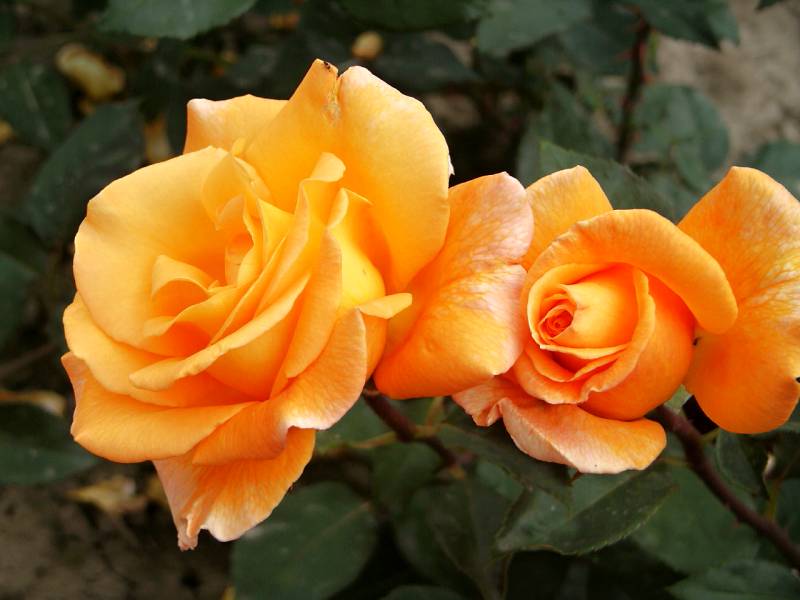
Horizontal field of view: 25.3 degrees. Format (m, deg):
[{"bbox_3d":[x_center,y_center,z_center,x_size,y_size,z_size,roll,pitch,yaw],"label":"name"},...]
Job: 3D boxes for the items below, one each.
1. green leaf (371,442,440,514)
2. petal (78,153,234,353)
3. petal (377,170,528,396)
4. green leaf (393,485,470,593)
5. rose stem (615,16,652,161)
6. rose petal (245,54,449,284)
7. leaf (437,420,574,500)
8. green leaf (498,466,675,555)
[{"bbox_3d":[0.002,0.057,0.565,0.022,0.012,0.027,-9,46,-9],"label":"green leaf"},{"bbox_3d":[-0.067,-0.013,0.485,0.045,0.054,0.024,6,6,-24],"label":"petal"},{"bbox_3d":[0.015,-0.004,0.490,0.042,0.061,0.025,12,6,0],"label":"petal"},{"bbox_3d":[0.010,0.077,0.575,0.022,0.013,0.036,-18,52,-7],"label":"green leaf"},{"bbox_3d":[0.087,-0.078,0.660,0.011,0.059,0.011,7,24,-2],"label":"rose stem"},{"bbox_3d":[-0.014,-0.035,0.495,0.056,0.063,0.027,3,3,5],"label":"rose petal"},{"bbox_3d":[0.032,0.050,0.550,0.042,0.013,0.024,23,43,17],"label":"leaf"},{"bbox_3d":[0.057,0.065,0.545,0.056,0.014,0.027,-23,43,-17],"label":"green leaf"}]

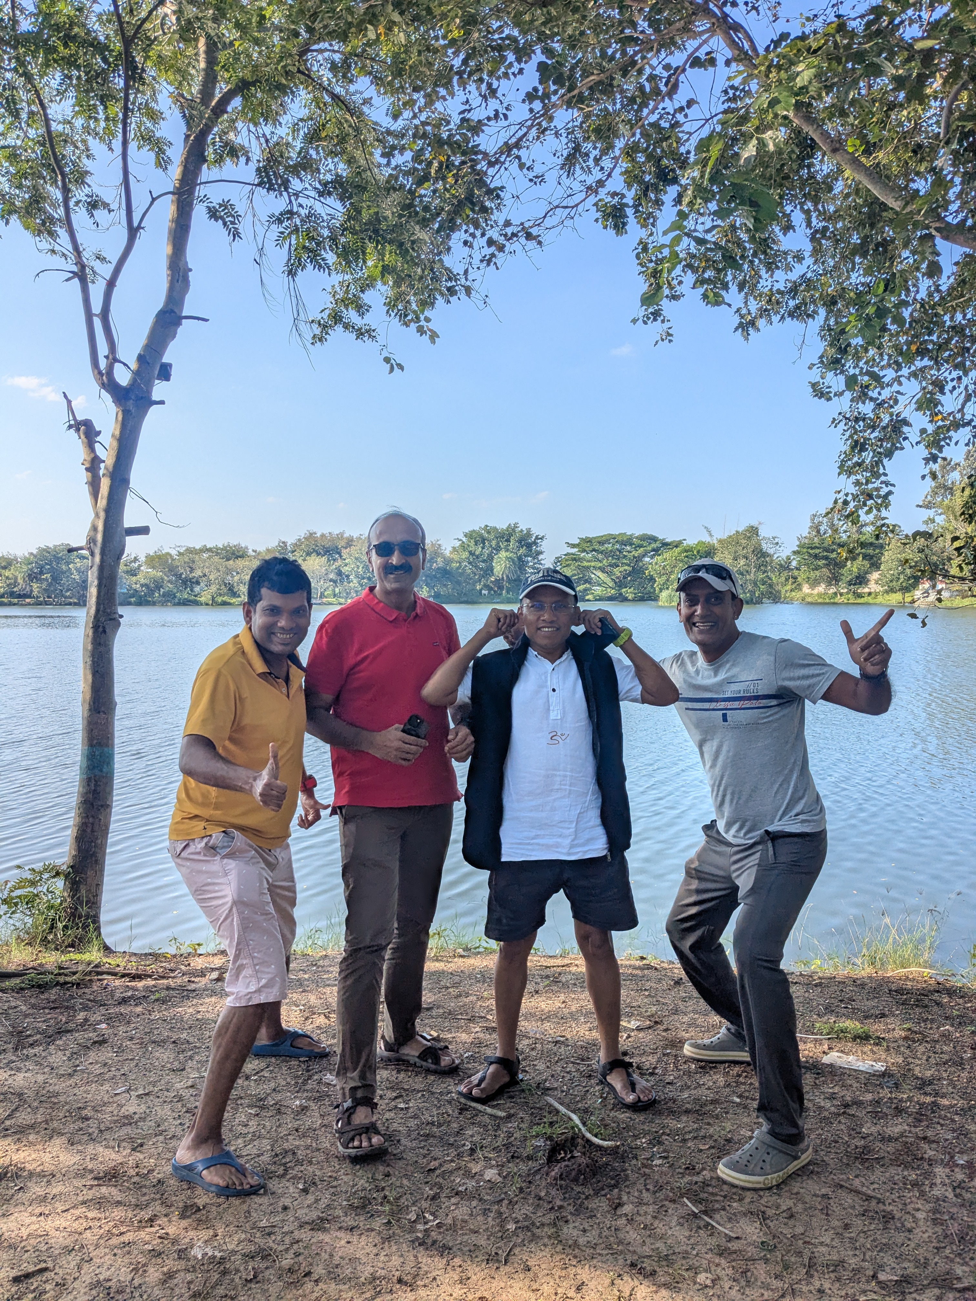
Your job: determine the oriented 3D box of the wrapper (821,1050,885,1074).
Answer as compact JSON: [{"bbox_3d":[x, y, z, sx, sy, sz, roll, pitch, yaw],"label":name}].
[{"bbox_3d":[1.173,1.321,3.251,0.186,0.016,0.072,2,3,26],"label":"wrapper"}]

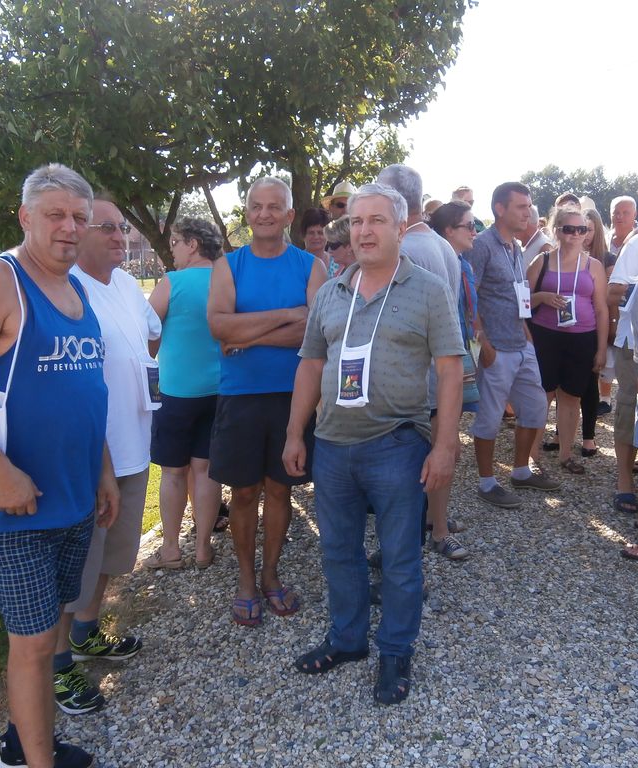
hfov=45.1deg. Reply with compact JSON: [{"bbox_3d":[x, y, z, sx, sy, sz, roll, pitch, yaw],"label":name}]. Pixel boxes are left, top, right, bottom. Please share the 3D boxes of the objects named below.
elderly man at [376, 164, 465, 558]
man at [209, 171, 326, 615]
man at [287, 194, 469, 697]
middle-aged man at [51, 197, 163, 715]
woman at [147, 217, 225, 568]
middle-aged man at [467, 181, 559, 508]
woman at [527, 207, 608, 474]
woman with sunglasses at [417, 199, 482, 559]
[{"bbox_3d":[0.401,-0.025,3.301,0.540,1.792,0.380,-3,7,-37],"label":"elderly man"},{"bbox_3d":[-0.213,0.050,3.182,0.540,1.769,0.400,1,6,-5],"label":"man"},{"bbox_3d":[0.192,0.175,2.705,0.620,1.725,0.400,2,6,11],"label":"man"},{"bbox_3d":[-0.769,0.224,2.707,0.420,1.729,0.550,6,8,41],"label":"middle-aged man"},{"bbox_3d":[-0.620,0.038,3.714,0.500,1.655,0.360,-2,7,-30],"label":"woman"},{"bbox_3d":[1.136,-0.265,4.491,0.420,1.784,0.500,6,8,43],"label":"middle-aged man"},{"bbox_3d":[1.599,-0.294,4.929,0.520,1.658,0.340,2,6,8],"label":"woman"},{"bbox_3d":[0.649,-0.041,3.713,0.360,1.666,0.470,3,6,22],"label":"woman with sunglasses"}]

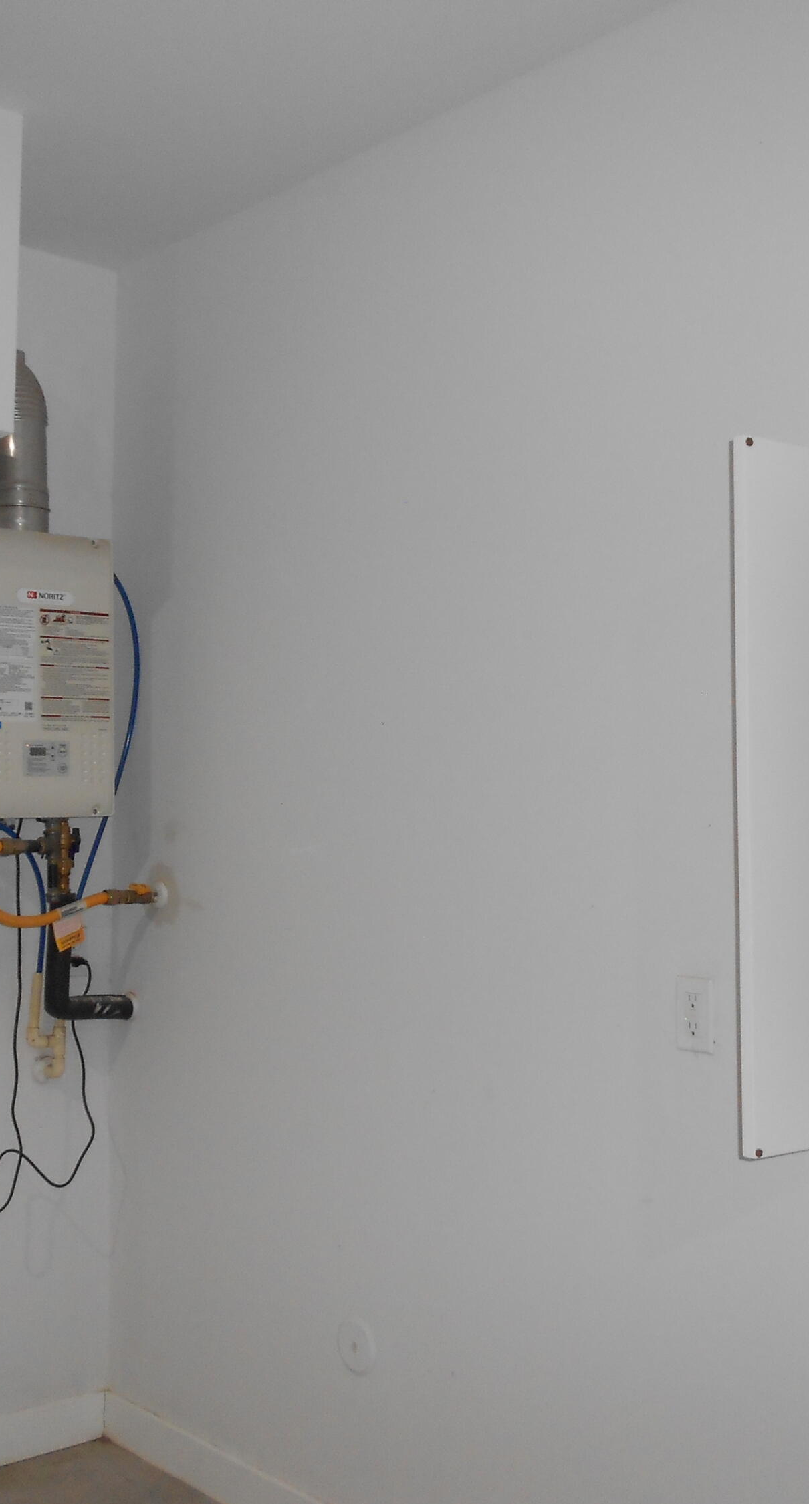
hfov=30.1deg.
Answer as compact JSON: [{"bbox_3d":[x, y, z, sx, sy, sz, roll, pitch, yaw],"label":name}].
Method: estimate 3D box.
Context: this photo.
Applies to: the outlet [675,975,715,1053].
[{"bbox_3d":[0.439,0.398,2.279,0.008,0.114,0.070,2,-3,-42],"label":"outlet"}]

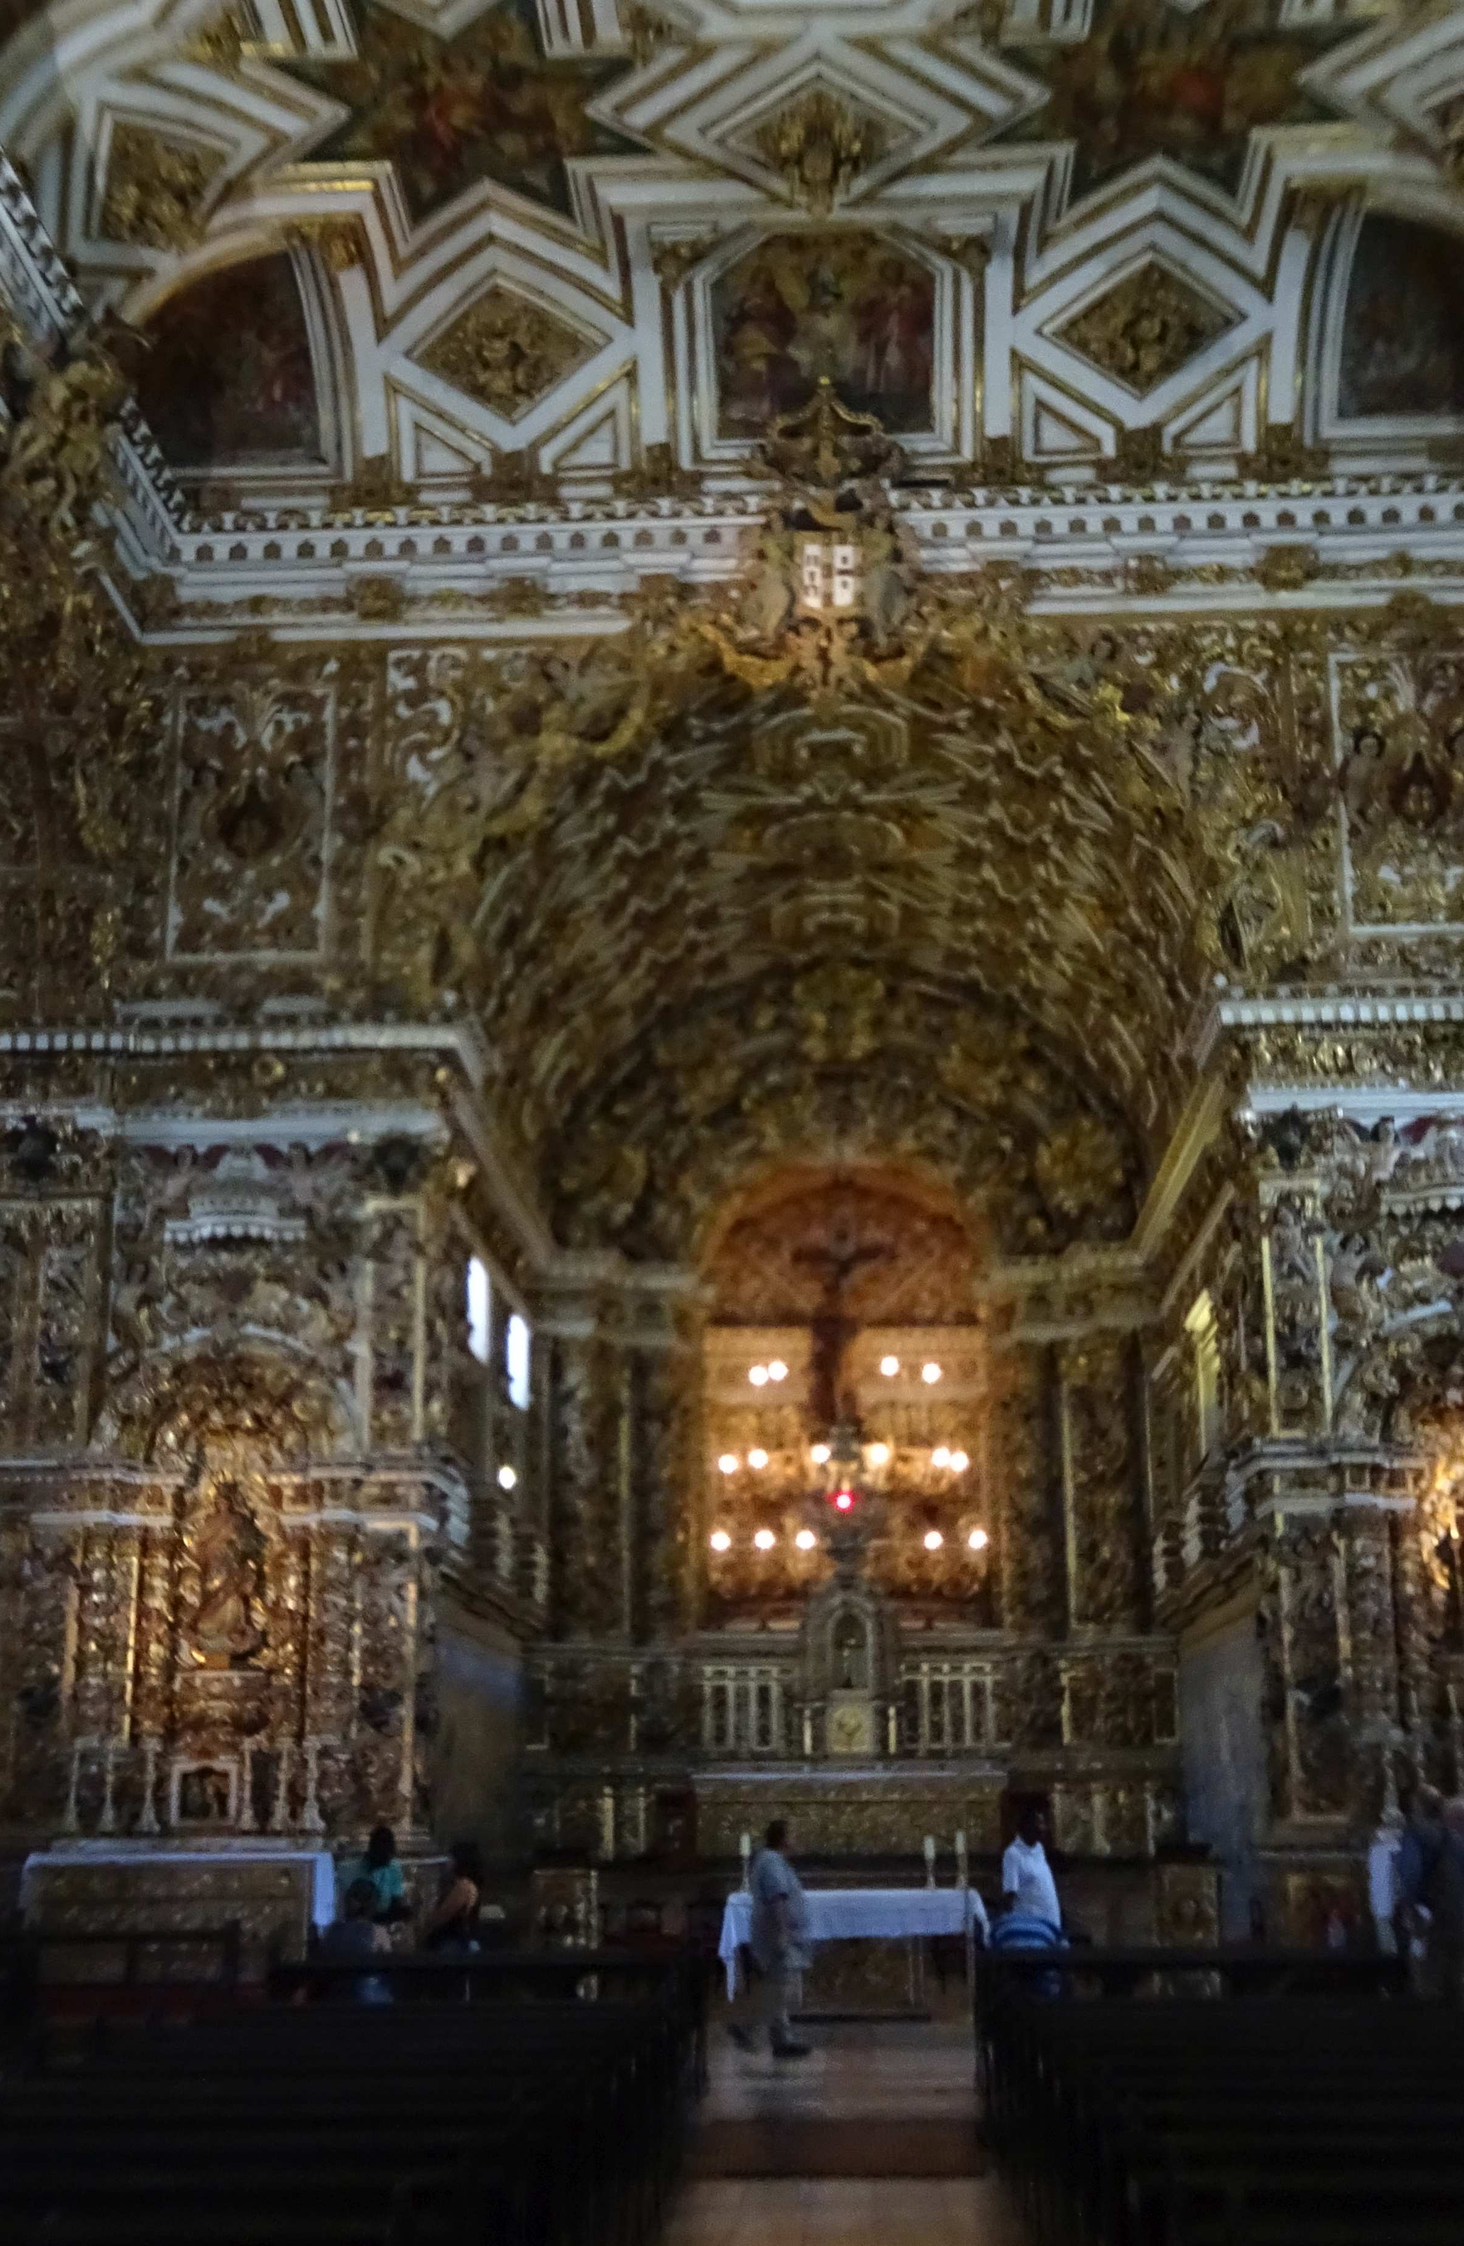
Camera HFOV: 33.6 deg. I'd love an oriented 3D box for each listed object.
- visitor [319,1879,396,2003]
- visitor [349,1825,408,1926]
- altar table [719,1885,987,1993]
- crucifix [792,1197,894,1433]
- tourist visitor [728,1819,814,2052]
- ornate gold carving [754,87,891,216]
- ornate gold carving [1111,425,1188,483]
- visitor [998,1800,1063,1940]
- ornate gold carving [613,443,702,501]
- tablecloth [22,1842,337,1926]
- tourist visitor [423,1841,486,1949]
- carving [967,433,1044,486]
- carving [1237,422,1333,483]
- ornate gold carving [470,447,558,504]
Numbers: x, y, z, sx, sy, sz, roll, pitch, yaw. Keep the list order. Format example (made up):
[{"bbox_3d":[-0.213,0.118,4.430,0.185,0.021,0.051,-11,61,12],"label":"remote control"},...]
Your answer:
[{"bbox_3d":[-2.342,5.390,15.037,0.520,1.320,0.650,-1,-16,3],"label":"visitor"},{"bbox_3d":[-2.726,6.303,18.757,0.360,1.651,0.440,-8,-18,23],"label":"visitor"},{"bbox_3d":[0.985,6.849,20.169,2.200,0.950,0.900,-1,-16,3],"label":"altar table"},{"bbox_3d":[1.366,2.348,30.092,1.280,3.015,0.500,-1,-16,3],"label":"crucifix"},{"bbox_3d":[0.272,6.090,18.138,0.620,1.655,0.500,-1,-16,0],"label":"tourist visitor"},{"bbox_3d":[0.865,-9.337,23.268,1.330,0.750,1.150,-1,-16,3],"label":"ornate gold carving"},{"bbox_3d":[4.544,-7.282,26.359,0.780,0.590,0.250,-1,-16,3],"label":"ornate gold carving"},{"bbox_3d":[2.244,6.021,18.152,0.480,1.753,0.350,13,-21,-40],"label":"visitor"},{"bbox_3d":[-0.836,-7.174,26.618,0.950,0.600,0.250,-1,-16,3],"label":"ornate gold carving"},{"bbox_3d":[-4.975,6.898,21.781,2.680,0.667,0.800,-1,-16,3],"label":"tablecloth"},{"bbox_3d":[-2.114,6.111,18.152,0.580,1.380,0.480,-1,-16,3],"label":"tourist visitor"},{"bbox_3d":[2.844,-6.892,25.167,0.820,0.603,0.250,-1,-16,3],"label":"carving"},{"bbox_3d":[5.703,-6.925,25.022,1.020,0.708,0.250,-1,-16,3],"label":"carving"},{"bbox_3d":[-2.397,-7.128,26.689,0.930,0.570,0.250,-1,-16,3],"label":"ornate gold carving"}]

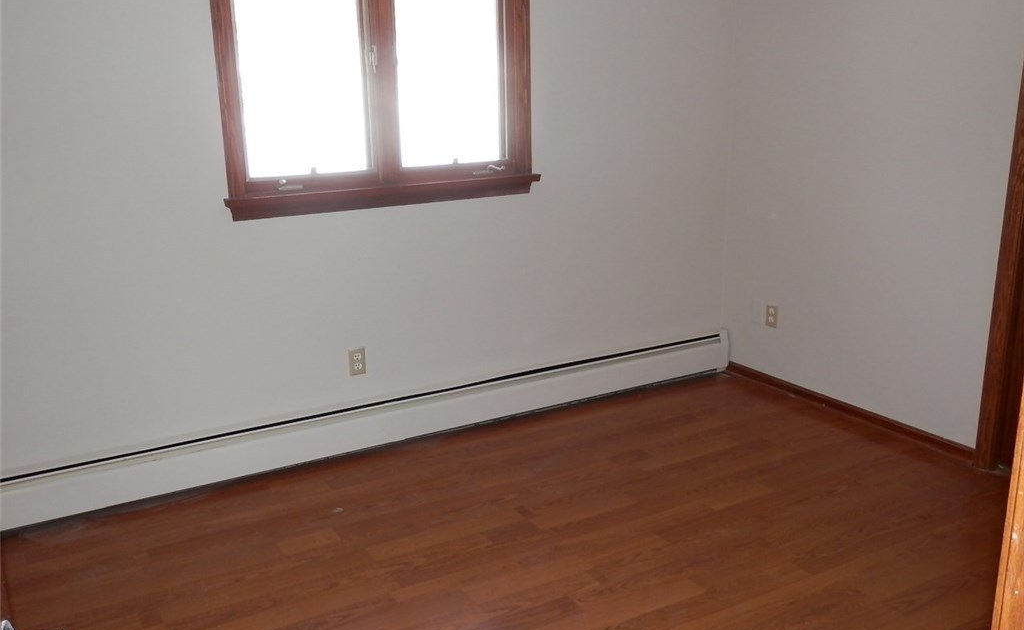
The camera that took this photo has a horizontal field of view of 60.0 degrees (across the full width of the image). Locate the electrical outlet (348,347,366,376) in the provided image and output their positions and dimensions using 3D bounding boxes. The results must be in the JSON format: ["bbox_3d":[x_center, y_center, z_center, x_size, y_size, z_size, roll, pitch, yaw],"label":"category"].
[{"bbox_3d":[-0.651,0.199,3.748,0.072,0.115,0.008,-9,17,-29],"label":"electrical outlet"}]

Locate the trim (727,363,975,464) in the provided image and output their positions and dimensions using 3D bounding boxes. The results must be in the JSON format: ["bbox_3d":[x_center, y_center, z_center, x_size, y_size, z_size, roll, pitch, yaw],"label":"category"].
[{"bbox_3d":[1.518,0.424,4.213,0.016,0.057,1.434,-9,17,-29],"label":"trim"}]

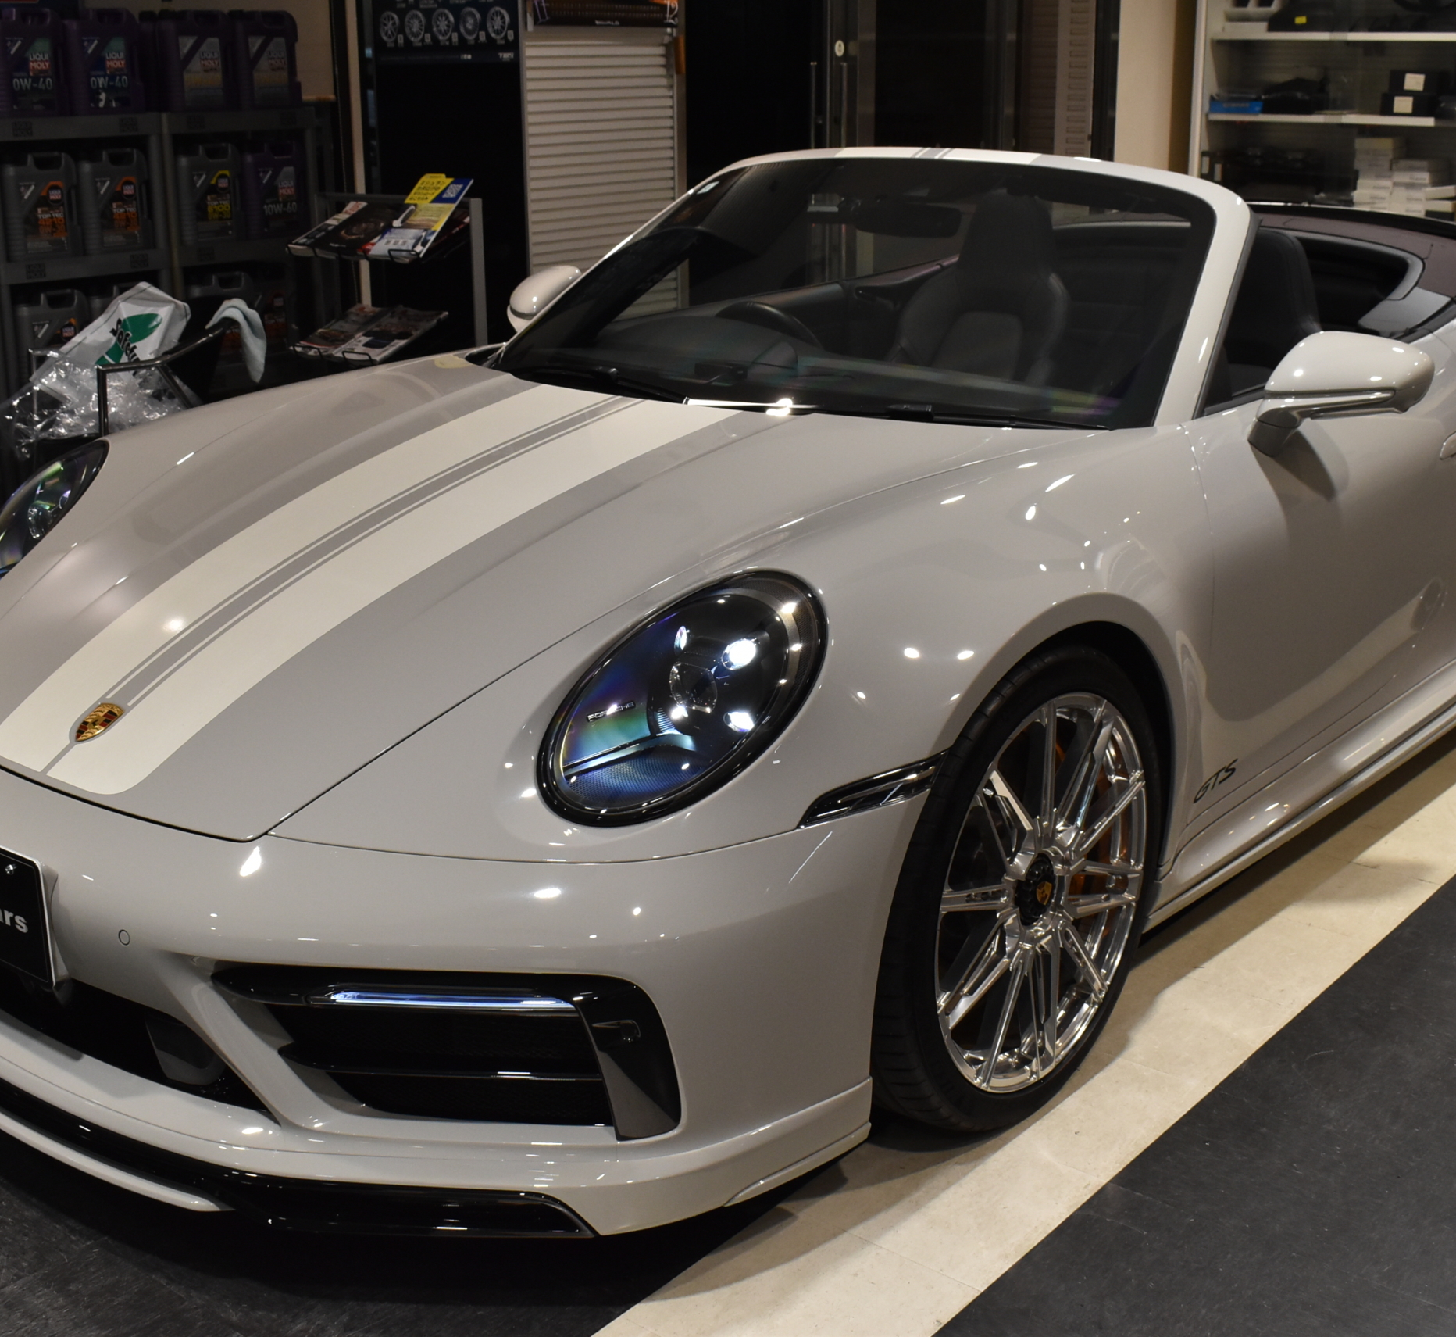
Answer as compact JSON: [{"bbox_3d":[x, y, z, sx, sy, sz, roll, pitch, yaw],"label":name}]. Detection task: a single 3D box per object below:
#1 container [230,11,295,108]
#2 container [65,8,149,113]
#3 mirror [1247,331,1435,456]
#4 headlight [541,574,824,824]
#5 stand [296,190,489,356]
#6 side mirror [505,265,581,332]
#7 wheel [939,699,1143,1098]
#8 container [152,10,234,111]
[{"bbox_3d":[-1.463,-1.932,6.000,0.195,0.300,0.128,-16,22,-40],"label":"container"},{"bbox_3d":[-1.848,-1.788,5.593,0.115,0.293,0.200,13,22,38],"label":"container"},{"bbox_3d":[0.948,-0.427,2.909,0.222,0.210,0.230,13,22,38],"label":"mirror"},{"bbox_3d":[-0.053,0.032,2.147,0.290,0.240,0.300,13,22,38],"label":"headlight"},{"bbox_3d":[-1.020,-0.825,5.500,0.730,1.070,0.290,13,22,38],"label":"stand"},{"bbox_3d":[-0.439,-0.746,4.015,0.222,0.210,0.230,13,22,38],"label":"side mirror"},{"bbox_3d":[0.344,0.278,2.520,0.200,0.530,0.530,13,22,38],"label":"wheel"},{"bbox_3d":[-1.646,-1.867,5.828,0.115,0.293,0.200,13,22,38],"label":"container"}]

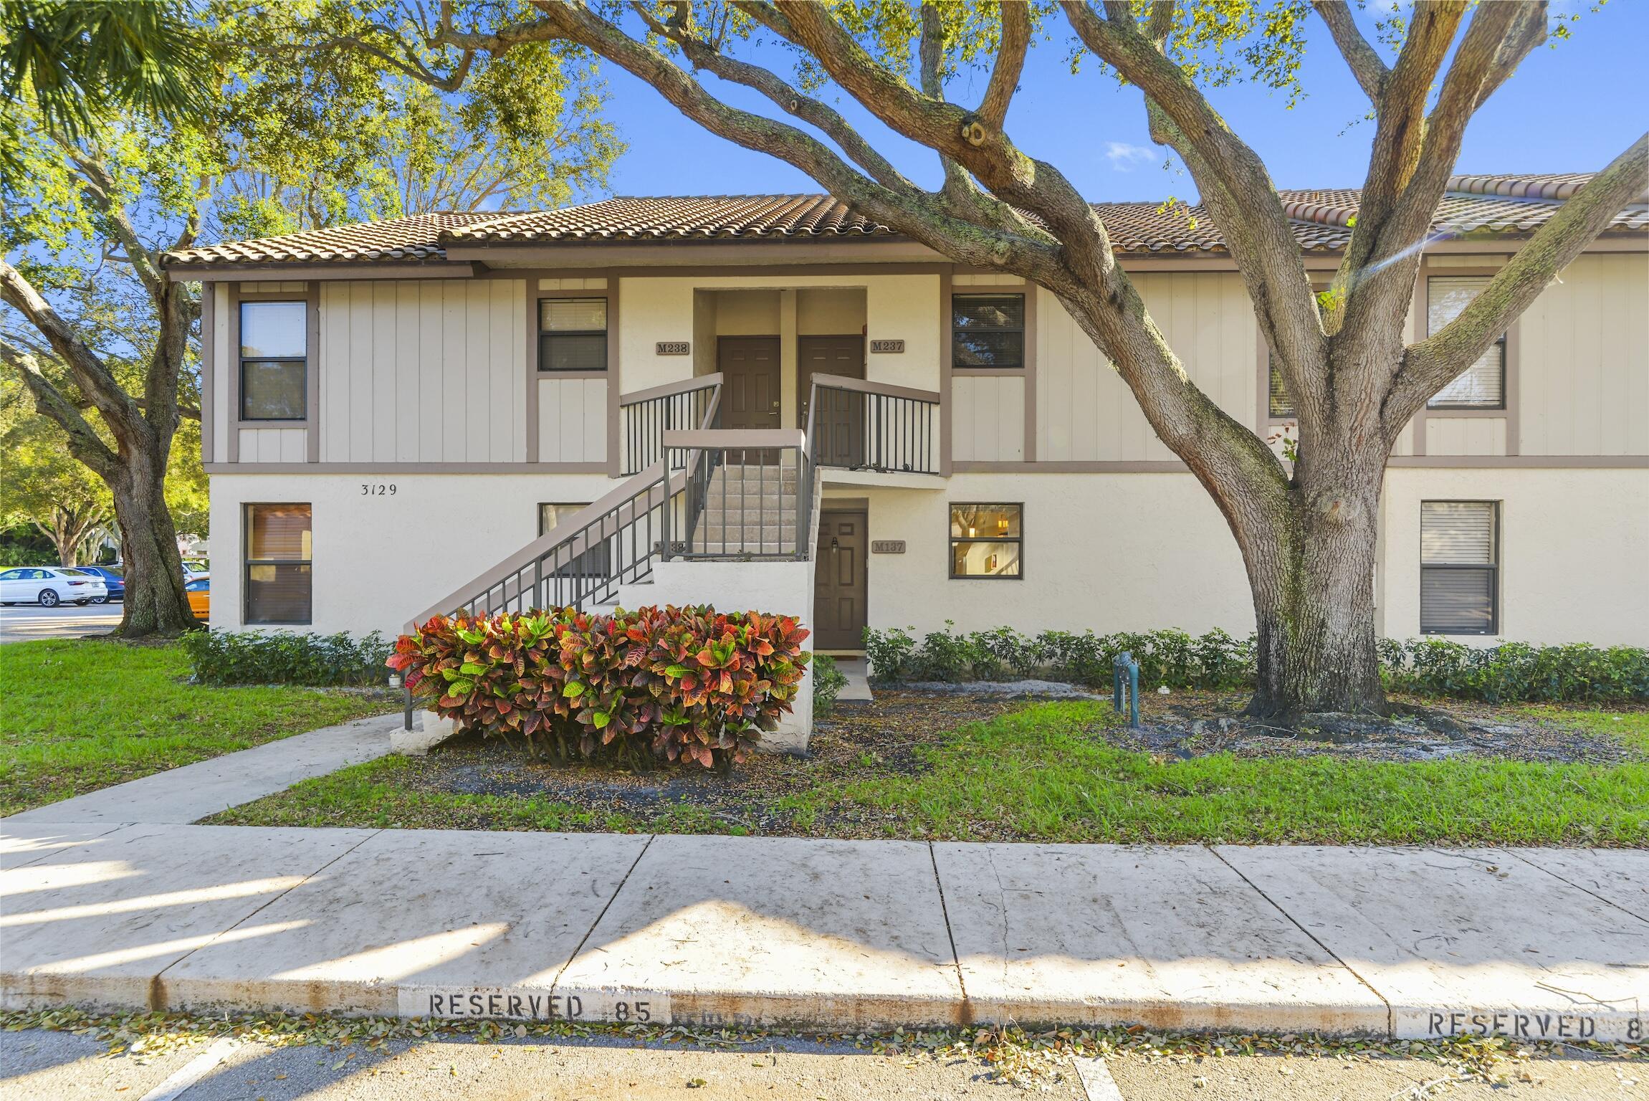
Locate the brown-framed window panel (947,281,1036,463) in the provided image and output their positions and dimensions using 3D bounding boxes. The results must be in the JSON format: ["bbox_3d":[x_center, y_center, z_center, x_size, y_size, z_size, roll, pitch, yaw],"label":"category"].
[{"bbox_3d":[2.113,-2.245,12.156,1.117,2.282,0.060,0,0,3],"label":"brown-framed window panel"}]

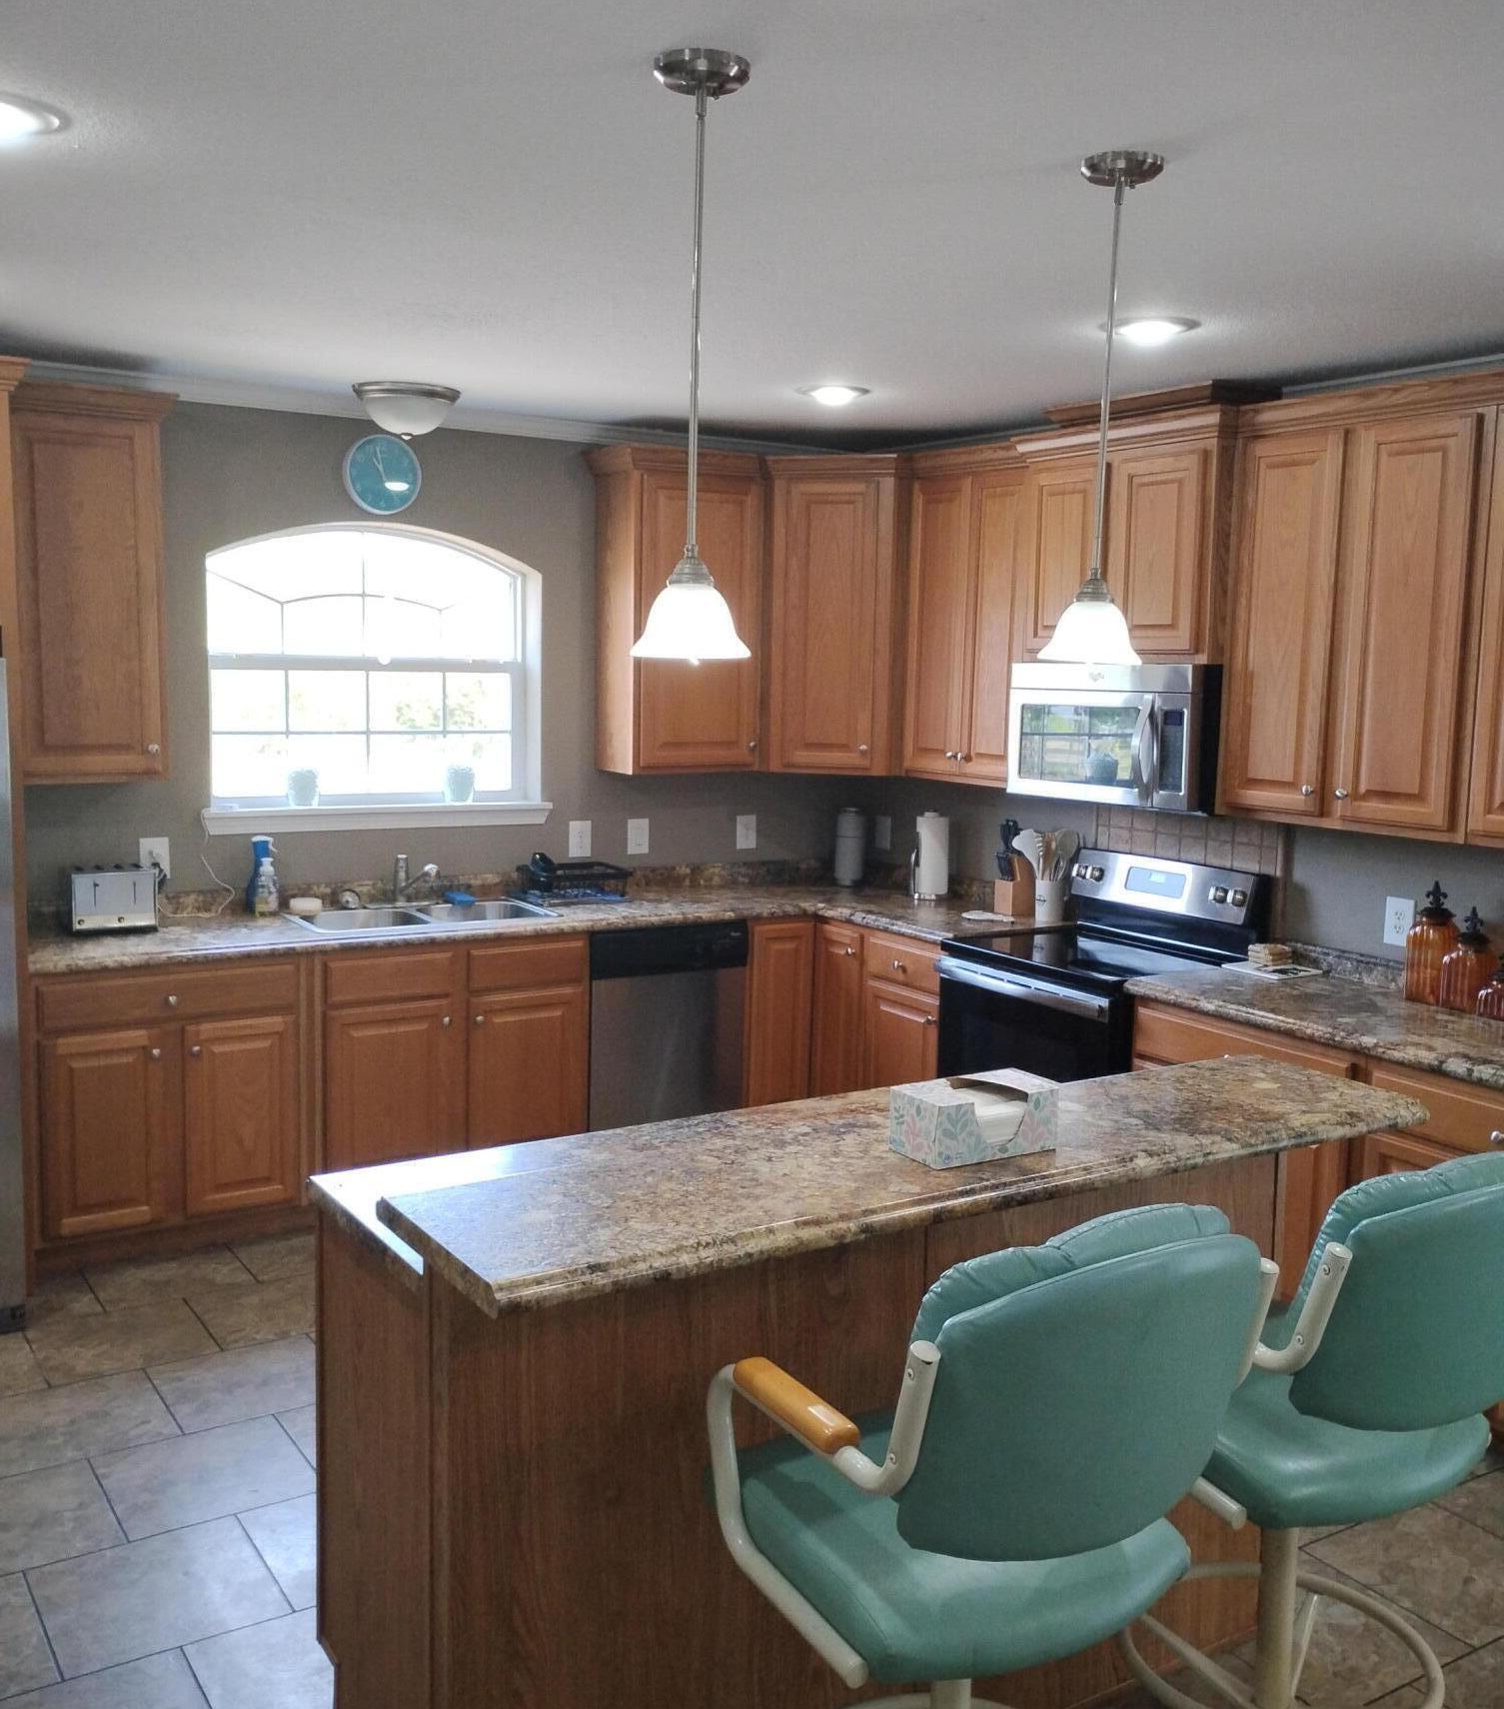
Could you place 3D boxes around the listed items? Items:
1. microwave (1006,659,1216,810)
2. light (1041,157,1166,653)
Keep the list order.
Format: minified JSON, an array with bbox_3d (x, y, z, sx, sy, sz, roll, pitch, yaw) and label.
[{"bbox_3d":[1.194,-0.371,4.945,0.425,0.414,0.760,-3,8,-32],"label":"microwave"},{"bbox_3d":[0.591,-0.720,2.669,0.178,0.805,0.178,1,7,0],"label":"light"}]

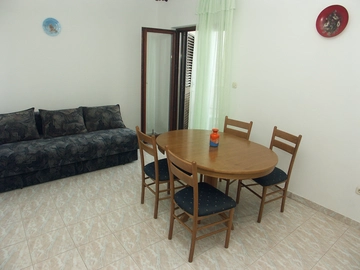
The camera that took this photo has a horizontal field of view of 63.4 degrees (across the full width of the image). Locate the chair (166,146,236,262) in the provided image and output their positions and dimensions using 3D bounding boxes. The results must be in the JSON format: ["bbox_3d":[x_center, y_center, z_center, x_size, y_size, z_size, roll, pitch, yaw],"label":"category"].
[{"bbox_3d":[0.160,0.540,2.473,0.461,0.893,0.434,-10,21,-33],"label":"chair"}]

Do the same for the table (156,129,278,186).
[{"bbox_3d":[0.310,0.472,2.959,0.975,0.740,1.261,-15,25,-43],"label":"table"}]

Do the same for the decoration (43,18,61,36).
[{"bbox_3d":[-1.711,-1.439,3.894,0.240,0.240,0.025,-12,23,-37],"label":"decoration"}]

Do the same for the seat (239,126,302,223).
[{"bbox_3d":[0.909,0.387,3.057,0.461,0.893,0.434,-6,20,-25],"label":"seat"}]

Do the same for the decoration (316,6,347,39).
[{"bbox_3d":[1.435,-1.073,2.761,0.030,0.293,0.293,-12,23,-37],"label":"decoration"}]

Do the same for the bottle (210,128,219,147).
[{"bbox_3d":[0.346,0.027,2.863,0.088,0.168,0.088,2,18,-1],"label":"bottle"}]

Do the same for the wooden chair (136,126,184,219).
[{"bbox_3d":[-0.167,0.353,3.014,0.461,0.893,0.434,-9,21,-31],"label":"wooden chair"}]

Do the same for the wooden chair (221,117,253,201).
[{"bbox_3d":[0.530,0.260,3.401,0.434,0.893,0.461,19,24,41],"label":"wooden chair"}]

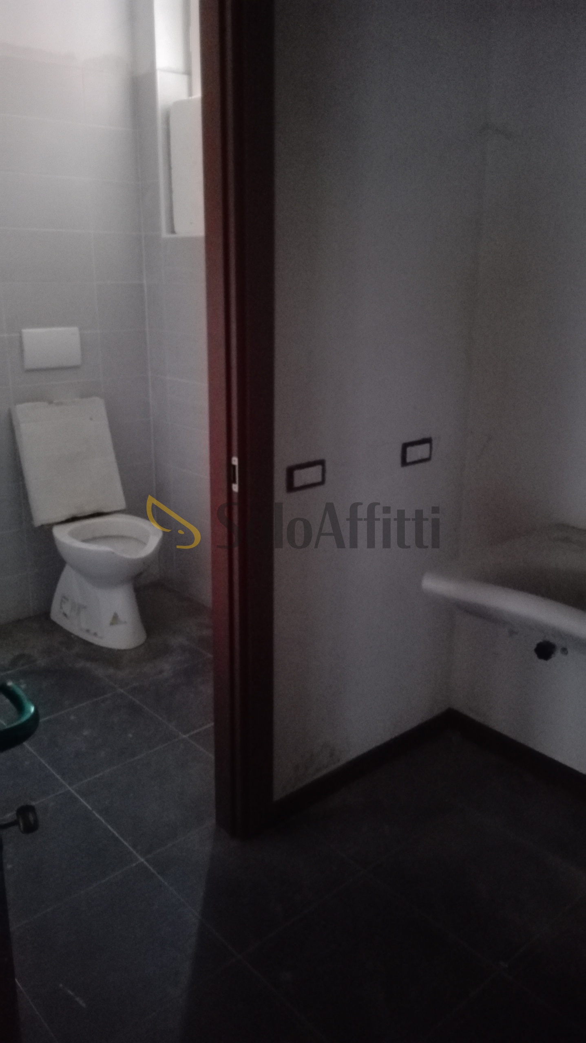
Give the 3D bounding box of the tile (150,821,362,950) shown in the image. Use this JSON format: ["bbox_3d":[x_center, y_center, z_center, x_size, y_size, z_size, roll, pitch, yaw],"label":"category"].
[{"bbox_3d":[-0.100,0.858,1.859,0.385,0.010,0.385,-14,22,-40],"label":"tile"}]

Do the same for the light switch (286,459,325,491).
[{"bbox_3d":[0.030,-0.108,1.759,0.123,0.068,0.010,-14,22,-40],"label":"light switch"}]

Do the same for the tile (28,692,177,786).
[{"bbox_3d":[-0.622,0.691,2.408,0.385,0.010,0.385,-14,22,-40],"label":"tile"}]

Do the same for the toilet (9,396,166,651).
[{"bbox_3d":[-0.783,0.001,3.143,0.420,0.940,0.660,-13,21,-40],"label":"toilet"}]

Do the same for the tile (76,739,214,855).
[{"bbox_3d":[-0.361,0.775,2.134,0.385,0.010,0.385,-14,22,-40],"label":"tile"}]

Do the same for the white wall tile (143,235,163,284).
[{"bbox_3d":[-0.595,-1.135,3.221,0.010,0.205,0.163,-14,22,-40],"label":"white wall tile"}]

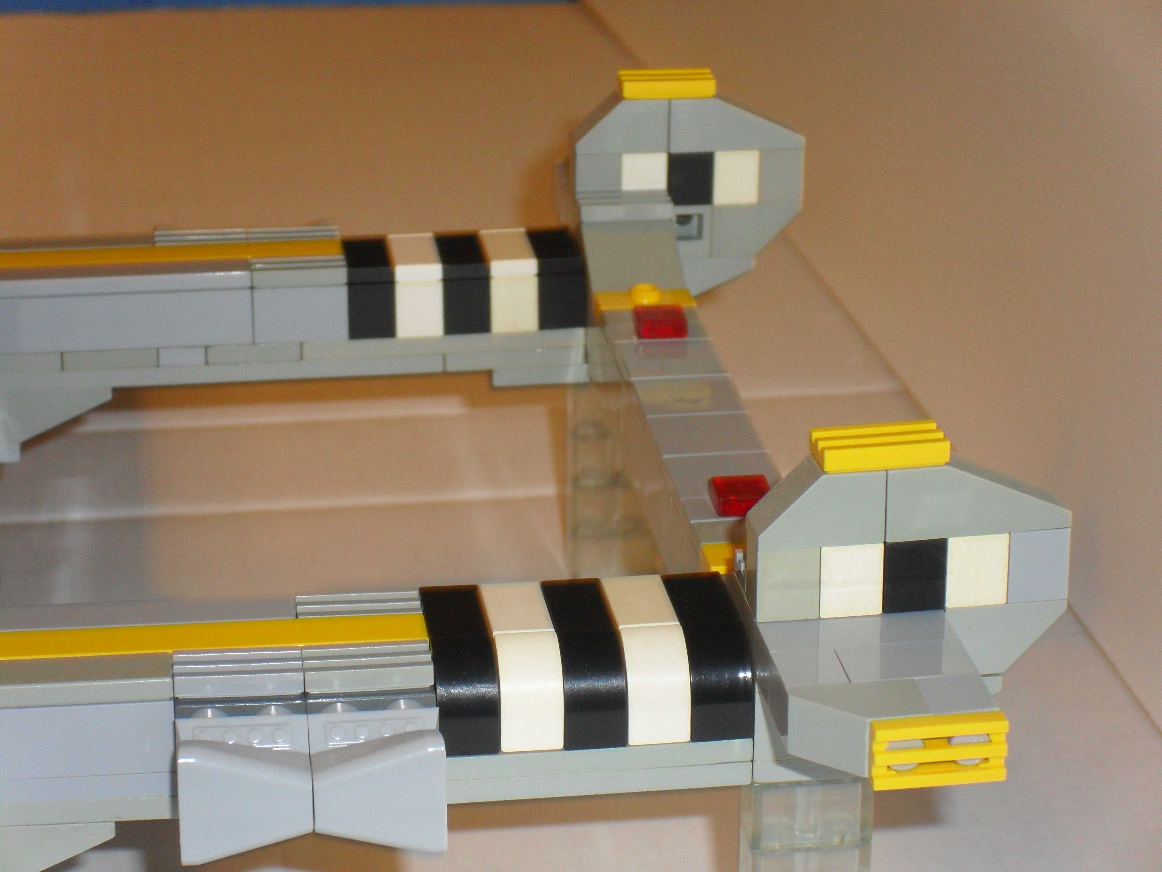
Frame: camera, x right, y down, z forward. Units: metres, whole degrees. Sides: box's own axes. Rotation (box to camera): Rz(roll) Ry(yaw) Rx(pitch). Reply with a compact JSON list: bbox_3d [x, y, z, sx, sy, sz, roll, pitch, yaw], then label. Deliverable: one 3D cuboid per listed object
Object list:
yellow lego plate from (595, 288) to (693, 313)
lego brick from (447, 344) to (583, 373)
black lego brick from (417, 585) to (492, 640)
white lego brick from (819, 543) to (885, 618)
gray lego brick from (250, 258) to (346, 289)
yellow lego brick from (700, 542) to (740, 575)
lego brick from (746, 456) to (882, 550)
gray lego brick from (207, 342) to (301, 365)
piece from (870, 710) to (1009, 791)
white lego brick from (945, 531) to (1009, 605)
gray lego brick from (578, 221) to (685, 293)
[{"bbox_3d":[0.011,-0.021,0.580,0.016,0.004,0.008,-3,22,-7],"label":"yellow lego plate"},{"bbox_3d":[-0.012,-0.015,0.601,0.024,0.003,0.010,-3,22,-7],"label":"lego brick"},{"bbox_3d":[-0.016,0.024,0.454,0.008,0.003,0.016,-3,22,-7],"label":"black lego brick"},{"bbox_3d":[0.033,0.017,0.445,0.008,0.010,0.008,-4,21,-7],"label":"white lego brick"},{"bbox_3d":[-0.047,-0.027,0.590,0.016,0.003,0.008,-3,21,-7],"label":"gray lego brick"},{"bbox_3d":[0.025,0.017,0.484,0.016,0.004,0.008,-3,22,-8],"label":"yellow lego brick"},{"bbox_3d":[0.029,0.008,0.441,0.016,0.010,0.008,-4,21,-7],"label":"lego brick"},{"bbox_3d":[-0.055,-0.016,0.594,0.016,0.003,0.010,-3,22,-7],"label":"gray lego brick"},{"bbox_3d":[0.042,0.037,0.419,0.016,0.008,0.003,-3,21,-8],"label":"piece"},{"bbox_3d":[0.049,0.016,0.445,0.008,0.010,0.008,-3,22,-8],"label":"white lego brick"},{"bbox_3d":[0.008,-0.030,0.594,0.016,0.010,0.024,-3,22,-8],"label":"gray lego brick"}]

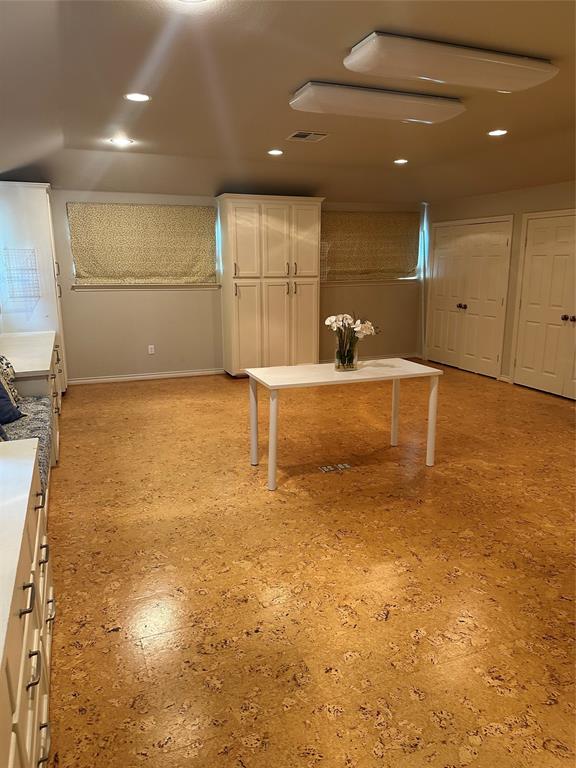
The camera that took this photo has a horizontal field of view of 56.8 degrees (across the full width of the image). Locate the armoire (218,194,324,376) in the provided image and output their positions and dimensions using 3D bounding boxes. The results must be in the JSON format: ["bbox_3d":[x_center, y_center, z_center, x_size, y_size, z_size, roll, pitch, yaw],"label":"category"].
[{"bbox_3d":[-0.220,-1.309,7.296,1.315,2.335,0.567,-5,13,-19],"label":"armoire"}]

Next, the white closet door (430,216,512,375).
[{"bbox_3d":[2.490,-1.200,7.523,0.050,2.020,1.560,-5,13,-19],"label":"white closet door"}]

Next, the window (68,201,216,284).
[{"bbox_3d":[-1.808,-1.788,6.865,1.840,0.985,0.077,-5,13,-19],"label":"window"}]

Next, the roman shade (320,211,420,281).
[{"bbox_3d":[1.197,-2.050,7.931,1.810,1.000,0.077,-5,13,-19],"label":"roman shade"}]

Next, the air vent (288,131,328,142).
[{"bbox_3d":[0.199,-2.432,5.256,0.340,0.030,0.365,-5,13,-19],"label":"air vent"}]

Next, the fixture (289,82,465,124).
[{"bbox_3d":[0.688,-2.121,4.066,1.325,0.110,0.400,-5,13,-19],"label":"fixture"}]

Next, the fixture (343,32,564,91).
[{"bbox_3d":[1.007,-1.951,3.285,1.335,0.110,0.400,-5,13,-19],"label":"fixture"}]

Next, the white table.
[{"bbox_3d":[0.405,0.258,3.970,1.310,0.730,0.595,-5,13,-19],"label":"white table"}]

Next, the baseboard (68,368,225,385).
[{"bbox_3d":[-1.867,-0.116,7.239,2.096,0.080,0.020,-5,13,-19],"label":"baseboard"}]

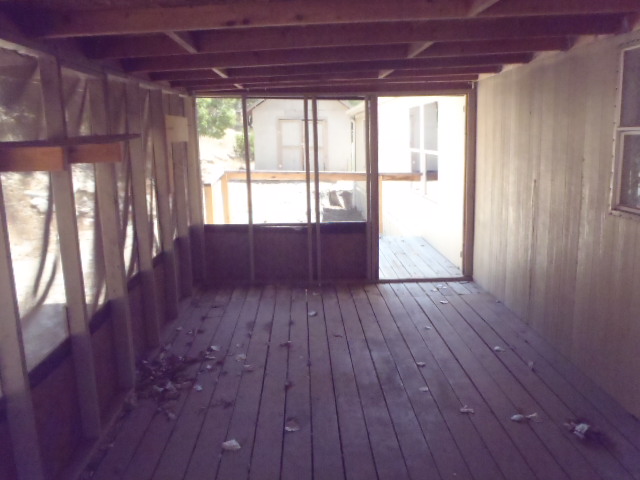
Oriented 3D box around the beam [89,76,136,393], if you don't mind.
[{"bbox_3d":[-1.247,0.013,3.129,0.092,1.896,0.045,-2,11,-2],"label":"beam"}]

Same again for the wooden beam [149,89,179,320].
[{"bbox_3d":[-1.318,-0.268,4.404,0.095,1.957,0.050,-2,11,-2],"label":"wooden beam"}]

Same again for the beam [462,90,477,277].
[{"bbox_3d":[1.552,-0.543,5.377,0.106,1.942,0.090,-2,11,-2],"label":"beam"}]

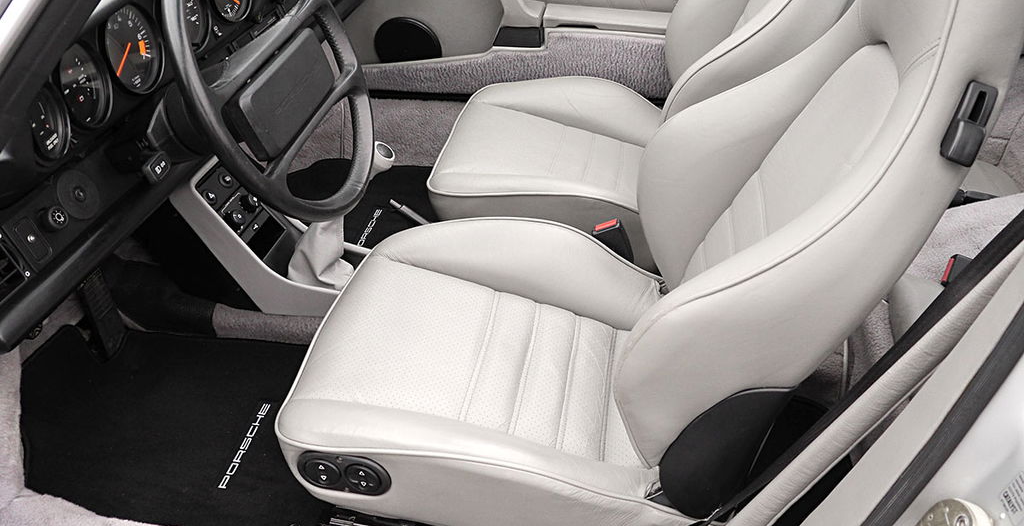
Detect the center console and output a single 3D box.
[{"bbox_3d":[-0.442,-0.062,1.637,0.360,0.305,0.165,3,33,9],"label":"center console"}]

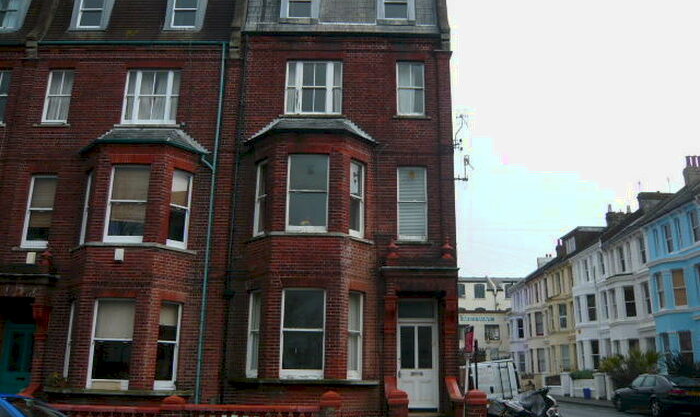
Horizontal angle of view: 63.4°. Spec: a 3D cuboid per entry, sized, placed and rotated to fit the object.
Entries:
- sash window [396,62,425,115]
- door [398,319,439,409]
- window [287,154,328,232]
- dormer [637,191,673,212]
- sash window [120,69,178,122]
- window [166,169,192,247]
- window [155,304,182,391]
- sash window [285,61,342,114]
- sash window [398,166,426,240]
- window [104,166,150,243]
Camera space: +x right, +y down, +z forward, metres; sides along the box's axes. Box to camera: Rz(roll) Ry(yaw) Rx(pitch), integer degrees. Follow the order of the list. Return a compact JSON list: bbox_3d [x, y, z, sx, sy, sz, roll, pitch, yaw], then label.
[{"bbox_3d":[1.622,-3.192,15.270,0.780,1.570,0.150,1,-15,0],"label":"sash window"},{"bbox_3d":[1.674,3.900,14.166,0.960,2.080,0.100,1,-15,0],"label":"door"},{"bbox_3d":[-1.007,-0.355,13.657,0.985,1.940,0.140,0,-15,1],"label":"window"},{"bbox_3d":[22.465,-0.440,41.500,2.800,1.700,0.600,1,-15,0],"label":"dormer"},{"bbox_3d":[-5.314,-2.982,15.288,1.497,1.595,0.140,0,-15,1],"label":"sash window"},{"bbox_3d":[-4.248,-0.018,13.976,0.140,1.936,0.590,-11,-19,38],"label":"window"},{"bbox_3d":[-4.275,3.159,13.146,0.140,1.976,0.598,-11,-19,38],"label":"window"},{"bbox_3d":[-0.983,-3.223,15.292,1.540,1.580,0.150,1,-15,0],"label":"sash window"},{"bbox_3d":[1.579,-0.106,14.466,0.780,1.940,0.150,1,-15,0],"label":"sash window"},{"bbox_3d":[-5.374,-0.081,13.743,1.000,1.930,0.150,1,-15,0],"label":"window"}]

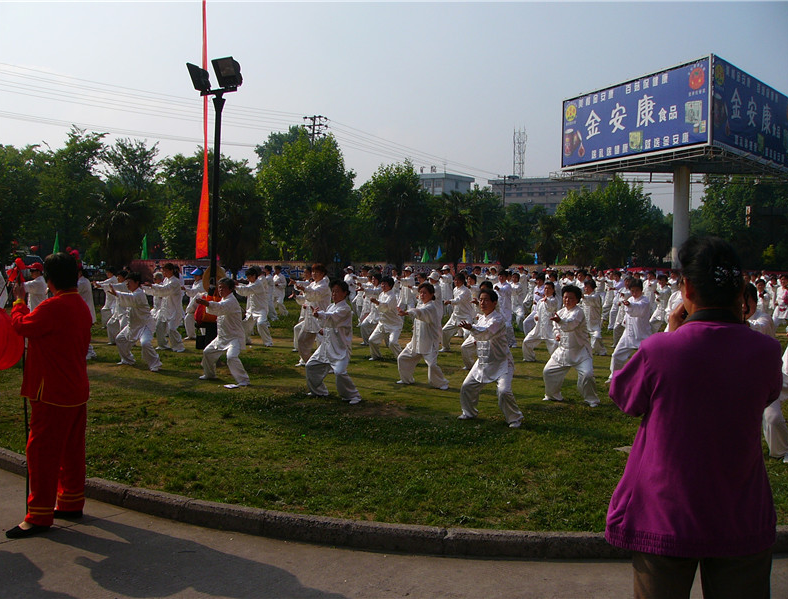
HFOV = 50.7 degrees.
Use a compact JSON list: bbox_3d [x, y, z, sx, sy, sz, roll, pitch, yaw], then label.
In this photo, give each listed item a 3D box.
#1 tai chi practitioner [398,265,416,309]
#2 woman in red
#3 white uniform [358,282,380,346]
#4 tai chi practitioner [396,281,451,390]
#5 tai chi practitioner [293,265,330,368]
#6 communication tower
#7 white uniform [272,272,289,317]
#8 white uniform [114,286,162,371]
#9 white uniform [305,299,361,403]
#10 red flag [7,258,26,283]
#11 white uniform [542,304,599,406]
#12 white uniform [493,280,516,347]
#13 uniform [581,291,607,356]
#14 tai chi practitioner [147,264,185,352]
[{"bbox_3d":[0.314,-0.150,20.914,0.600,1.360,0.550,4,4,44],"label":"tai chi practitioner"},{"bbox_3d":[-2.045,0.542,4.921,0.560,1.639,0.520,2,3,13],"label":"woman in red"},{"bbox_3d":[-0.428,0.266,15.800,0.650,1.216,0.620,-1,3,-38],"label":"white uniform"},{"bbox_3d":[0.363,0.432,10.221,0.680,1.270,0.570,0,3,-25],"label":"tai chi practitioner"},{"bbox_3d":[-1.171,0.233,12.100,0.720,1.528,0.660,-1,3,-38],"label":"tai chi practitioner"},{"bbox_3d":[25.658,-29.747,170.000,2.700,10.600,2.700,2,3,30],"label":"communication tower"},{"bbox_3d":[-3.507,-0.264,25.806,0.450,1.572,0.550,-1,3,-41],"label":"white uniform"},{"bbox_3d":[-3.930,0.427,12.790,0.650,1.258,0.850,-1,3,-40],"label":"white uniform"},{"bbox_3d":[-0.682,0.545,9.223,0.640,1.103,0.570,0,3,-28],"label":"white uniform"},{"bbox_3d":[-2.293,-0.176,5.050,0.130,0.146,0.080,1,2,0],"label":"red flag"},{"bbox_3d":[1.954,0.603,9.177,0.640,1.086,0.570,0,3,-28],"label":"white uniform"},{"bbox_3d":[2.088,0.188,16.000,0.650,1.472,0.620,-1,3,-38],"label":"white uniform"},{"bbox_3d":[3.462,0.418,14.500,0.550,1.110,0.560,0,2,-28],"label":"uniform"},{"bbox_3d":[-4.114,0.140,14.971,0.750,1.595,0.750,-1,3,-35],"label":"tai chi practitioner"}]

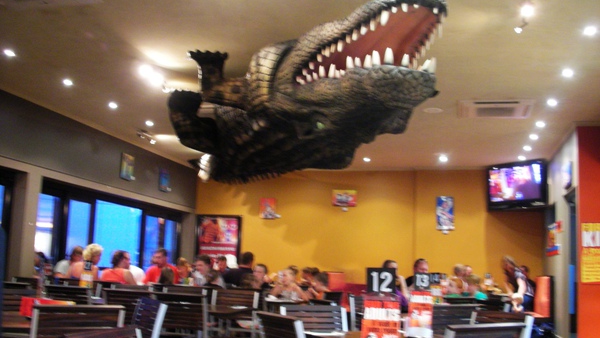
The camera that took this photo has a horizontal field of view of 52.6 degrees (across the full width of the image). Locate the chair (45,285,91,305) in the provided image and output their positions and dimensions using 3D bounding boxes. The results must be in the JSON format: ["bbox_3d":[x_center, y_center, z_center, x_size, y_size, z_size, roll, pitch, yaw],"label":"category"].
[{"bbox_3d":[-1.777,1.360,4.810,0.440,0.850,0.530,2,-9,6],"label":"chair"}]

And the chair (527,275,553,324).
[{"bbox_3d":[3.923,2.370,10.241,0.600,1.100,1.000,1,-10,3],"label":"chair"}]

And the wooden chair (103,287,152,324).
[{"bbox_3d":[-1.373,1.455,5.104,0.450,0.860,0.550,1,-10,8],"label":"wooden chair"}]

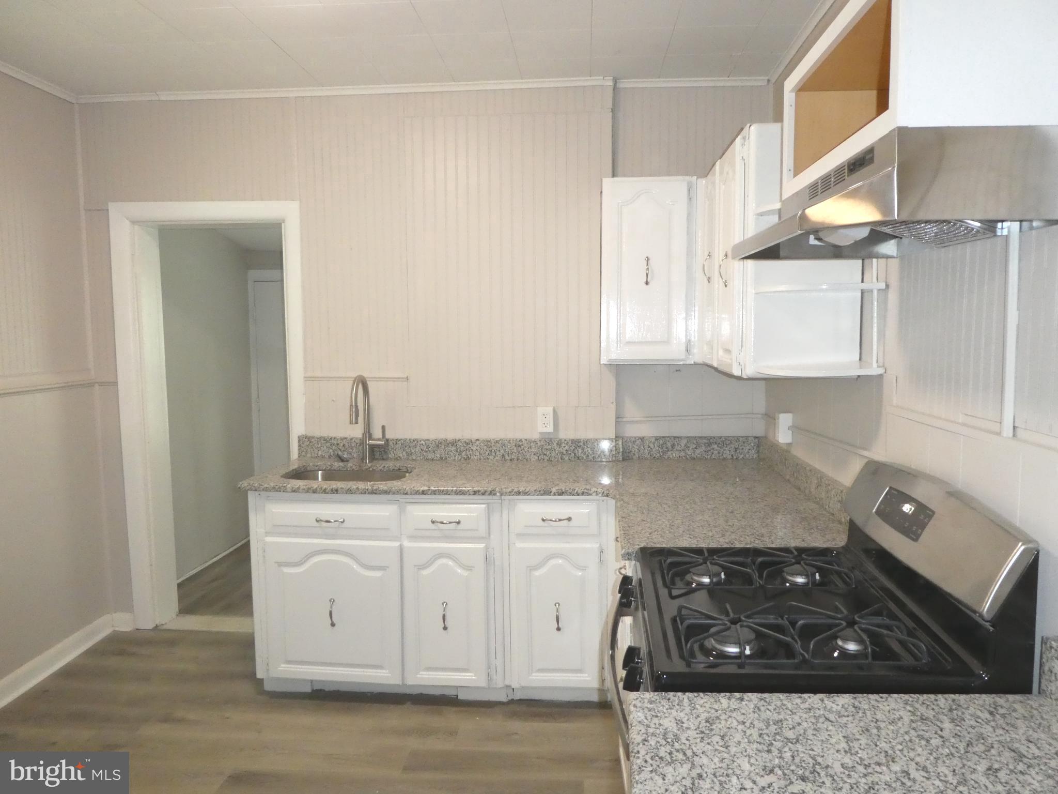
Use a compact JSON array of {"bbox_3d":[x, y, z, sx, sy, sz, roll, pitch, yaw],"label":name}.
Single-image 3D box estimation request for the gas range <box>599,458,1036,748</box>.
[{"bbox_3d":[0.541,0.785,1.691,0.712,1.164,0.756,0,6,4],"label":"gas range"}]

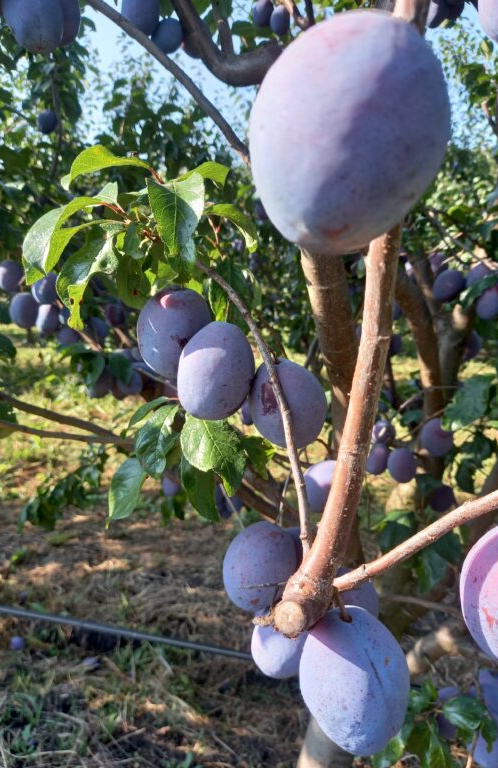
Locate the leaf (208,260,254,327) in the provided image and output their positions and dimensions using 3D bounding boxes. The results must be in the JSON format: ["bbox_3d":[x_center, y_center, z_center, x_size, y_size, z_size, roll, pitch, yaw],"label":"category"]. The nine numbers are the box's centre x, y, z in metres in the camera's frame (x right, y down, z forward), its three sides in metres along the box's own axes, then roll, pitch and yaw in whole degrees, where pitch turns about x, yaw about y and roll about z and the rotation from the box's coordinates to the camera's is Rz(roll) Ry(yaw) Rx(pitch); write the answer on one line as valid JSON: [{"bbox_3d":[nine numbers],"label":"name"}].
[{"bbox_3d":[-0.013,-0.059,0.375,0.028,0.053,0.015,1,9,6],"label":"leaf"}]

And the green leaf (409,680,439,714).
[{"bbox_3d":[0.173,0.311,0.550,0.030,0.034,0.024,7,17,2],"label":"green leaf"}]

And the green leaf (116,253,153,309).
[{"bbox_3d":[-0.077,-0.071,0.375,0.024,0.040,0.014,-14,-6,-7],"label":"green leaf"}]

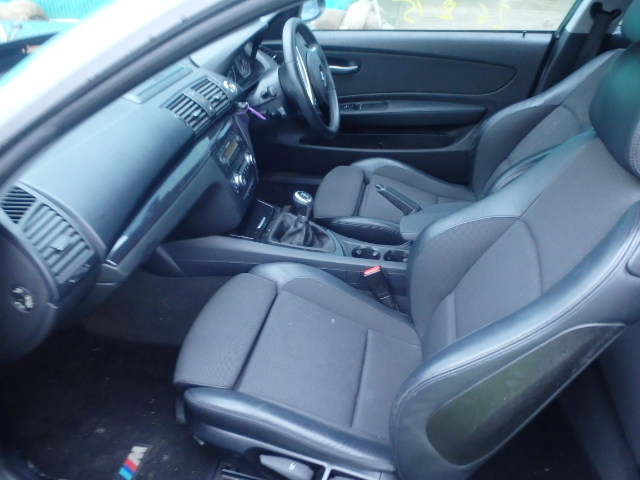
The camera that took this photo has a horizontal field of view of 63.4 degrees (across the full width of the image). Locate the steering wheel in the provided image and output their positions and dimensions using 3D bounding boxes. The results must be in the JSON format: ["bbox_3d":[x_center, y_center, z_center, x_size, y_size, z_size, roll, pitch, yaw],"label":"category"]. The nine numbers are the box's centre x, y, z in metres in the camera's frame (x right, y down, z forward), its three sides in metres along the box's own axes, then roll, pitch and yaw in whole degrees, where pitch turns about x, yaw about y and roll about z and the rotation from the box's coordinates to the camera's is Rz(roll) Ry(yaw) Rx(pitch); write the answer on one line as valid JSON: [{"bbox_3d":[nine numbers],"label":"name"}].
[{"bbox_3d":[-0.037,-0.495,1.619,0.085,0.375,0.375,-15,17,18],"label":"steering wheel"}]

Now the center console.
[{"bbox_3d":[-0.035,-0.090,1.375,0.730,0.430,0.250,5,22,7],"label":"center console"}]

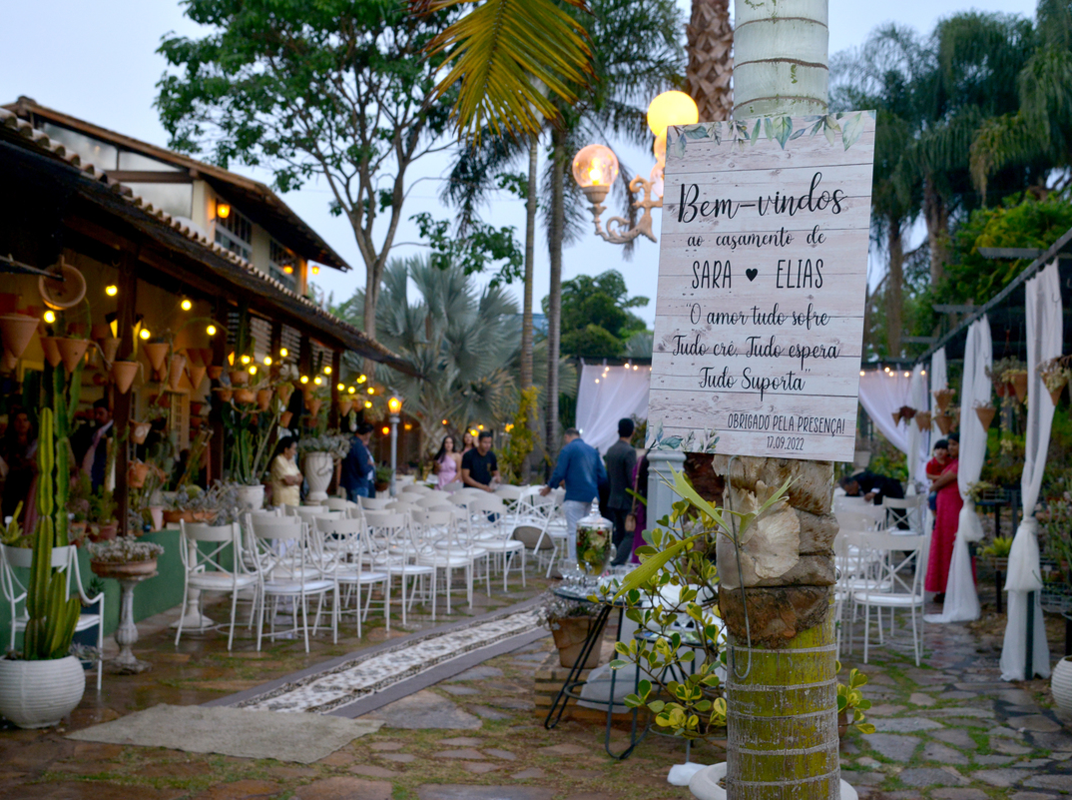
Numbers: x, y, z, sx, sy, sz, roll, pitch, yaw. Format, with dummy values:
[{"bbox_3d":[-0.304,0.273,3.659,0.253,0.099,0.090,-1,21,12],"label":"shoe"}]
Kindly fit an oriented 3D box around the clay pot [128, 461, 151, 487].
[{"bbox_3d":[-3.074,0.580,9.800,0.190,0.200,0.190,2,-3,-6],"label":"clay pot"}]

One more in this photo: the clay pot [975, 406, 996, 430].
[{"bbox_3d":[3.844,0.162,10.800,0.165,0.200,0.165,1,-3,11],"label":"clay pot"}]

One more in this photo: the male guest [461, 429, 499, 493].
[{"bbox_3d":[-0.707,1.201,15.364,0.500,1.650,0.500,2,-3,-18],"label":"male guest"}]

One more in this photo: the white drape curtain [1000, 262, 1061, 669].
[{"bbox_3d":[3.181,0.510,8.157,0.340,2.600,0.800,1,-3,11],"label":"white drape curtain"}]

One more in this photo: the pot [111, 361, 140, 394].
[{"bbox_3d":[-3.118,-0.174,9.600,0.215,0.260,0.215,1,-2,0],"label":"pot"}]

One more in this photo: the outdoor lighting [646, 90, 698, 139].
[{"bbox_3d":[0.769,-1.589,7.100,0.290,0.290,0.290,1,-2,0],"label":"outdoor lighting"}]

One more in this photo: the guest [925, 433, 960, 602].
[{"bbox_3d":[3.938,1.121,12.121,0.460,1.600,0.480,1,-2,-24],"label":"guest"}]

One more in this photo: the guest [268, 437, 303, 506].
[{"bbox_3d":[-2.498,1.105,12.478,0.360,1.500,0.460,1,-2,18],"label":"guest"}]

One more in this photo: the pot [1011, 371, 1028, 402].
[{"bbox_3d":[3.456,-0.092,9.000,0.160,0.220,0.160,1,-2,0],"label":"pot"}]

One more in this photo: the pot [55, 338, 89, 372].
[{"bbox_3d":[-2.939,-0.284,8.000,0.220,0.220,0.220,1,-2,0],"label":"pot"}]

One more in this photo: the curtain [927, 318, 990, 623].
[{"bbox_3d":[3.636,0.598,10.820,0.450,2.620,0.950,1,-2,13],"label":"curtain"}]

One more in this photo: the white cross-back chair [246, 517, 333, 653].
[{"bbox_3d":[-1.693,1.289,8.889,0.490,0.890,0.480,0,-2,10],"label":"white cross-back chair"}]

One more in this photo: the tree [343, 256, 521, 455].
[{"bbox_3d":[-1.805,-0.249,23.550,3.600,4.800,3.600,1,-2,0],"label":"tree"}]

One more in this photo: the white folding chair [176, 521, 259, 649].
[{"bbox_3d":[-2.247,1.274,8.919,0.460,0.870,0.470,1,-3,14],"label":"white folding chair"}]

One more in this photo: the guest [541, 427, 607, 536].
[{"bbox_3d":[0.398,1.144,13.763,0.580,1.680,0.520,3,-3,-25],"label":"guest"}]

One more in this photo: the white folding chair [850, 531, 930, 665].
[{"bbox_3d":[2.461,1.363,8.804,0.490,0.890,0.480,0,-2,8],"label":"white folding chair"}]

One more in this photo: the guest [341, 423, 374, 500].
[{"bbox_3d":[-2.191,1.141,15.362,0.360,1.700,0.500,2,-3,-12],"label":"guest"}]

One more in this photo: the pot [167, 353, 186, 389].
[{"bbox_3d":[-2.922,-0.240,10.300,0.165,0.280,0.165,1,-2,0],"label":"pot"}]

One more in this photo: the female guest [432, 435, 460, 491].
[{"bbox_3d":[-1.317,1.298,18.578,0.440,1.540,0.320,2,-2,-9],"label":"female guest"}]

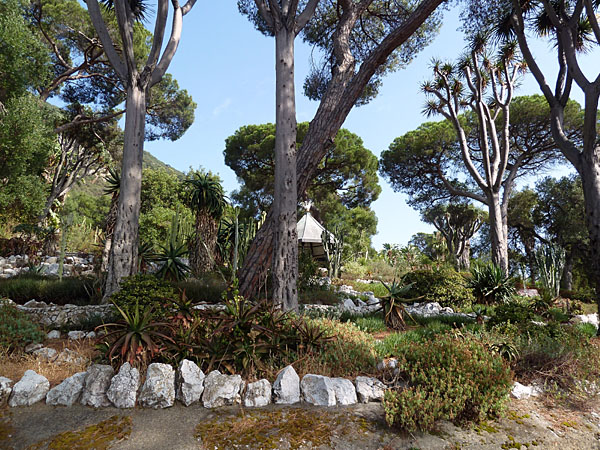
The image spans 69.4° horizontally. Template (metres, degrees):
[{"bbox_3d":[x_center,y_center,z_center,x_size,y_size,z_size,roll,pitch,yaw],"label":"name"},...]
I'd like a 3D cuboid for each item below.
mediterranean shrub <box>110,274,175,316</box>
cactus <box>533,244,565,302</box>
[{"bbox_3d":[-2.872,1.285,7.900,1.167,0.766,1.100,0,-4,0],"label":"mediterranean shrub"},{"bbox_3d":[8.349,1.556,14.500,1.004,1.941,0.950,0,-4,0],"label":"cactus"}]

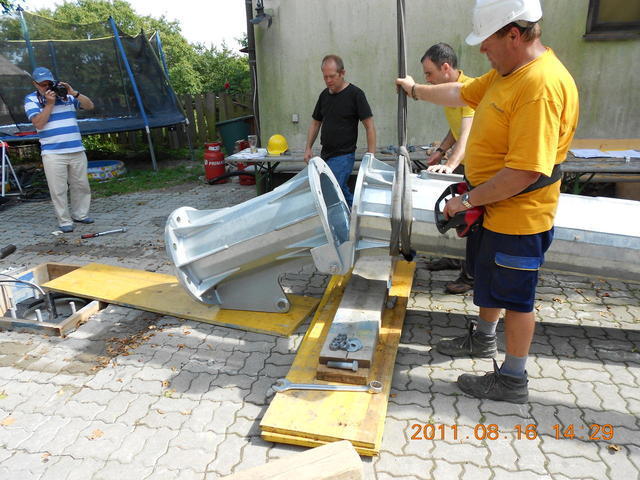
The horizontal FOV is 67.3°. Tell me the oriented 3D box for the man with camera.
[{"bbox_3d":[-2.741,-0.946,5.174,0.660,1.690,0.520,-11,20,-25],"label":"man with camera"}]

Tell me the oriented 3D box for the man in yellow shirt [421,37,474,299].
[{"bbox_3d":[0.995,-0.455,3.304,0.680,1.660,0.540,-11,20,-26],"label":"man in yellow shirt"}]

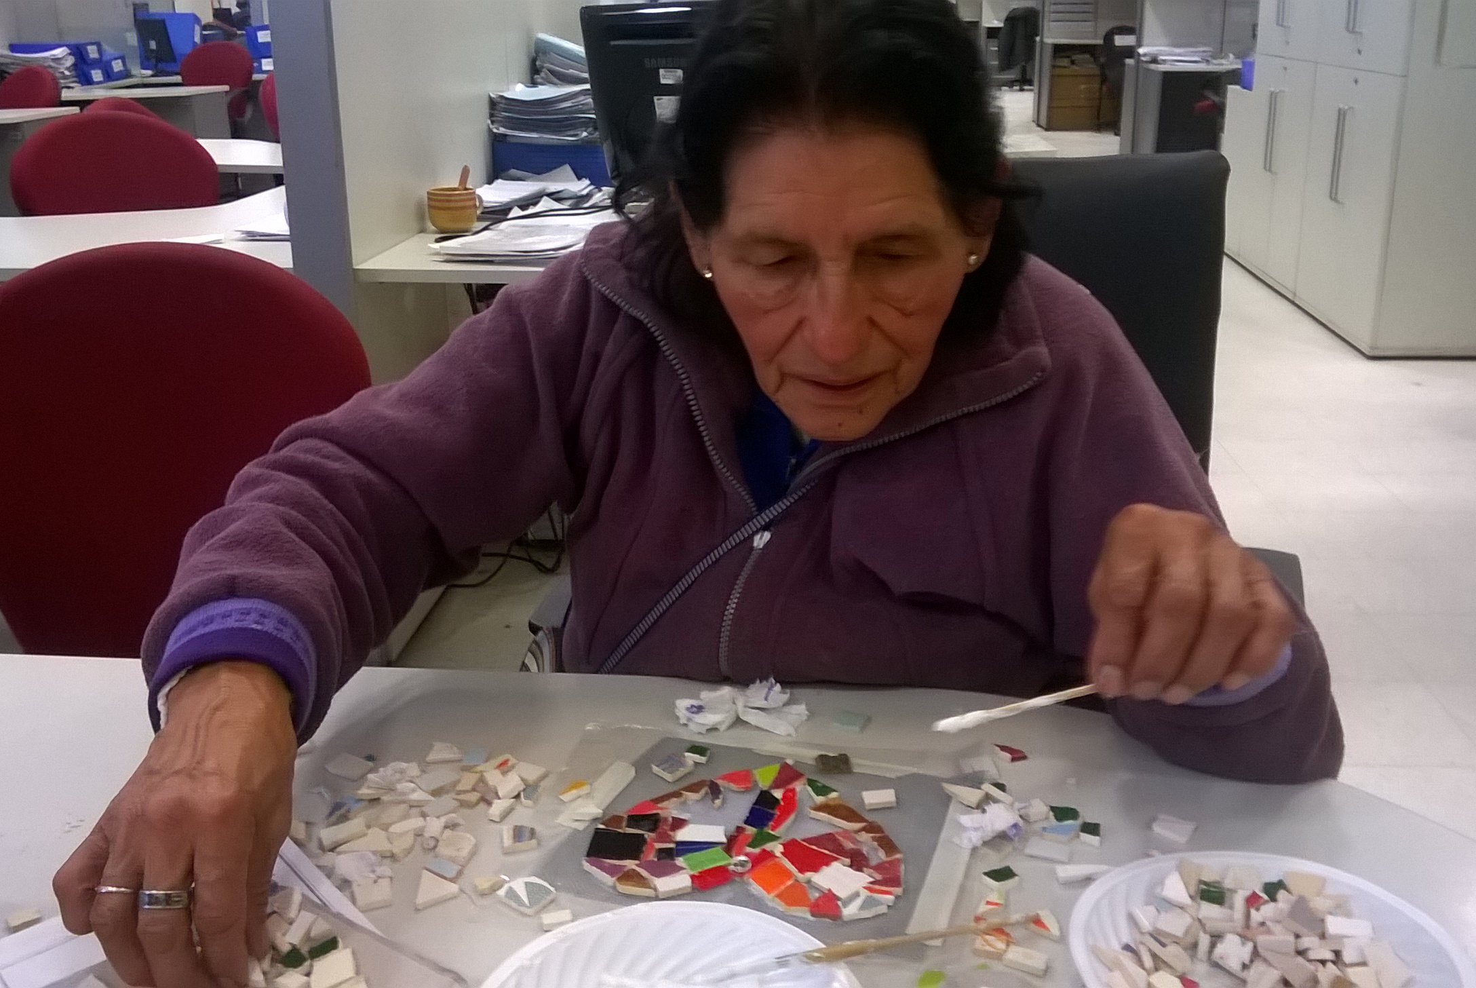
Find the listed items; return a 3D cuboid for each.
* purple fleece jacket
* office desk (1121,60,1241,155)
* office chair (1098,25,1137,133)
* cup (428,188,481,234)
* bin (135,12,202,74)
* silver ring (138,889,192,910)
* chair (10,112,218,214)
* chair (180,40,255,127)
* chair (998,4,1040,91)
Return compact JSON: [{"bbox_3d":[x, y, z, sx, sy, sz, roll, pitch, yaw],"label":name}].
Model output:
[{"bbox_3d":[0.037,0.071,0.992,0.690,0.490,0.570,1,19,5],"label":"purple fleece jacket"},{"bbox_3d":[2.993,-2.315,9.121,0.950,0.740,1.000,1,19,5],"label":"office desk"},{"bbox_3d":[3.442,-3.626,12.629,0.600,0.930,0.600,1,19,5],"label":"office chair"},{"bbox_3d":[-0.560,-0.572,2.910,0.110,0.080,0.096,1,19,5],"label":"cup"},{"bbox_3d":[-3.753,-2.966,9.504,0.420,0.380,0.200,1,19,5],"label":"bin"},{"bbox_3d":[-0.260,0.183,0.653,0.022,0.008,0.022,0,-15,-22],"label":"silver ring"},{"bbox_3d":[-1.447,-0.351,3.217,0.590,0.950,0.600,1,19,5],"label":"chair"},{"bbox_3d":[-3.272,-2.322,9.002,0.600,0.950,0.600,1,19,5],"label":"chair"},{"bbox_3d":[3.521,-5.463,17.862,0.620,1.000,0.620,1,19,5],"label":"chair"}]

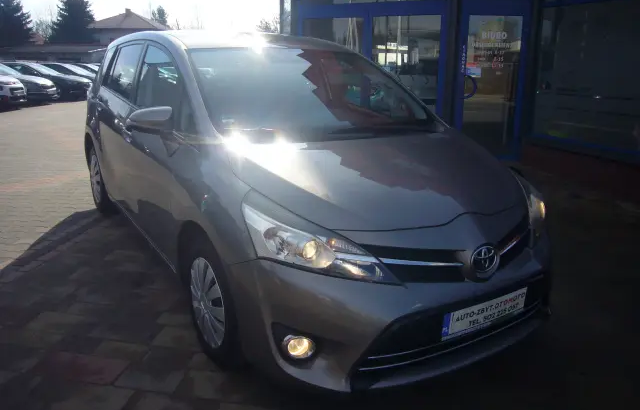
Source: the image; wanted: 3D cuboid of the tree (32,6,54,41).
[{"bbox_3d":[-27.017,-15.995,50.917,3.000,6.800,3.000,1,16,0],"label":"tree"}]

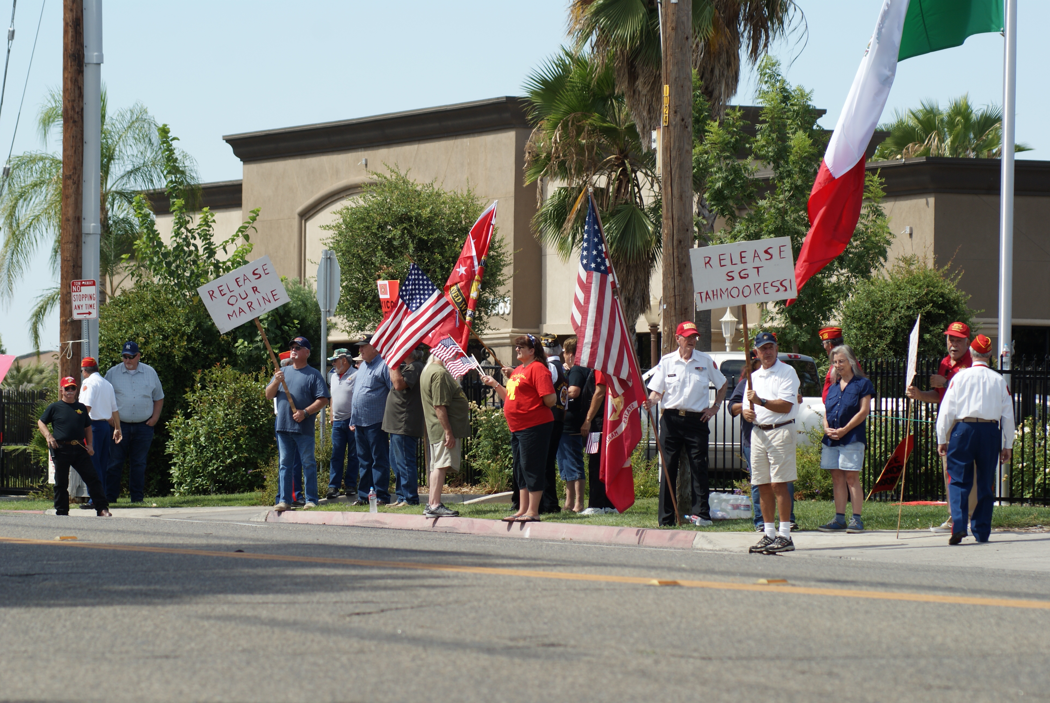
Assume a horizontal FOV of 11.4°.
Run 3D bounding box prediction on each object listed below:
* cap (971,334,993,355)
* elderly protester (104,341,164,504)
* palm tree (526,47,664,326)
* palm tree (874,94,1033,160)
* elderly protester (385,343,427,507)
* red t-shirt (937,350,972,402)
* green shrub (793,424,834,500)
[{"bbox_3d":[3.830,-0.058,44.100,0.160,0.150,0.260,0,-1,-20],"label":"cap"},{"bbox_3d":[-4.471,0.805,60.000,0.700,1.840,0.420,1,-1,5],"label":"elderly protester"},{"bbox_3d":[1.475,-1.468,84.000,2.900,6.700,2.900,0,0,0],"label":"palm tree"},{"bbox_3d":[9.496,-1.774,116.000,3.400,7.900,3.400,0,0,0],"label":"palm tree"},{"bbox_3d":[-1.294,0.808,56.600,0.450,1.730,0.500,1,-1,-25],"label":"elderly protester"},{"bbox_3d":[3.783,0.299,45.600,0.520,0.660,0.330,0,-1,20],"label":"red t-shirt"},{"bbox_3d":[3.209,1.232,58.500,0.750,0.860,0.700,1,-1,0],"label":"green shrub"}]

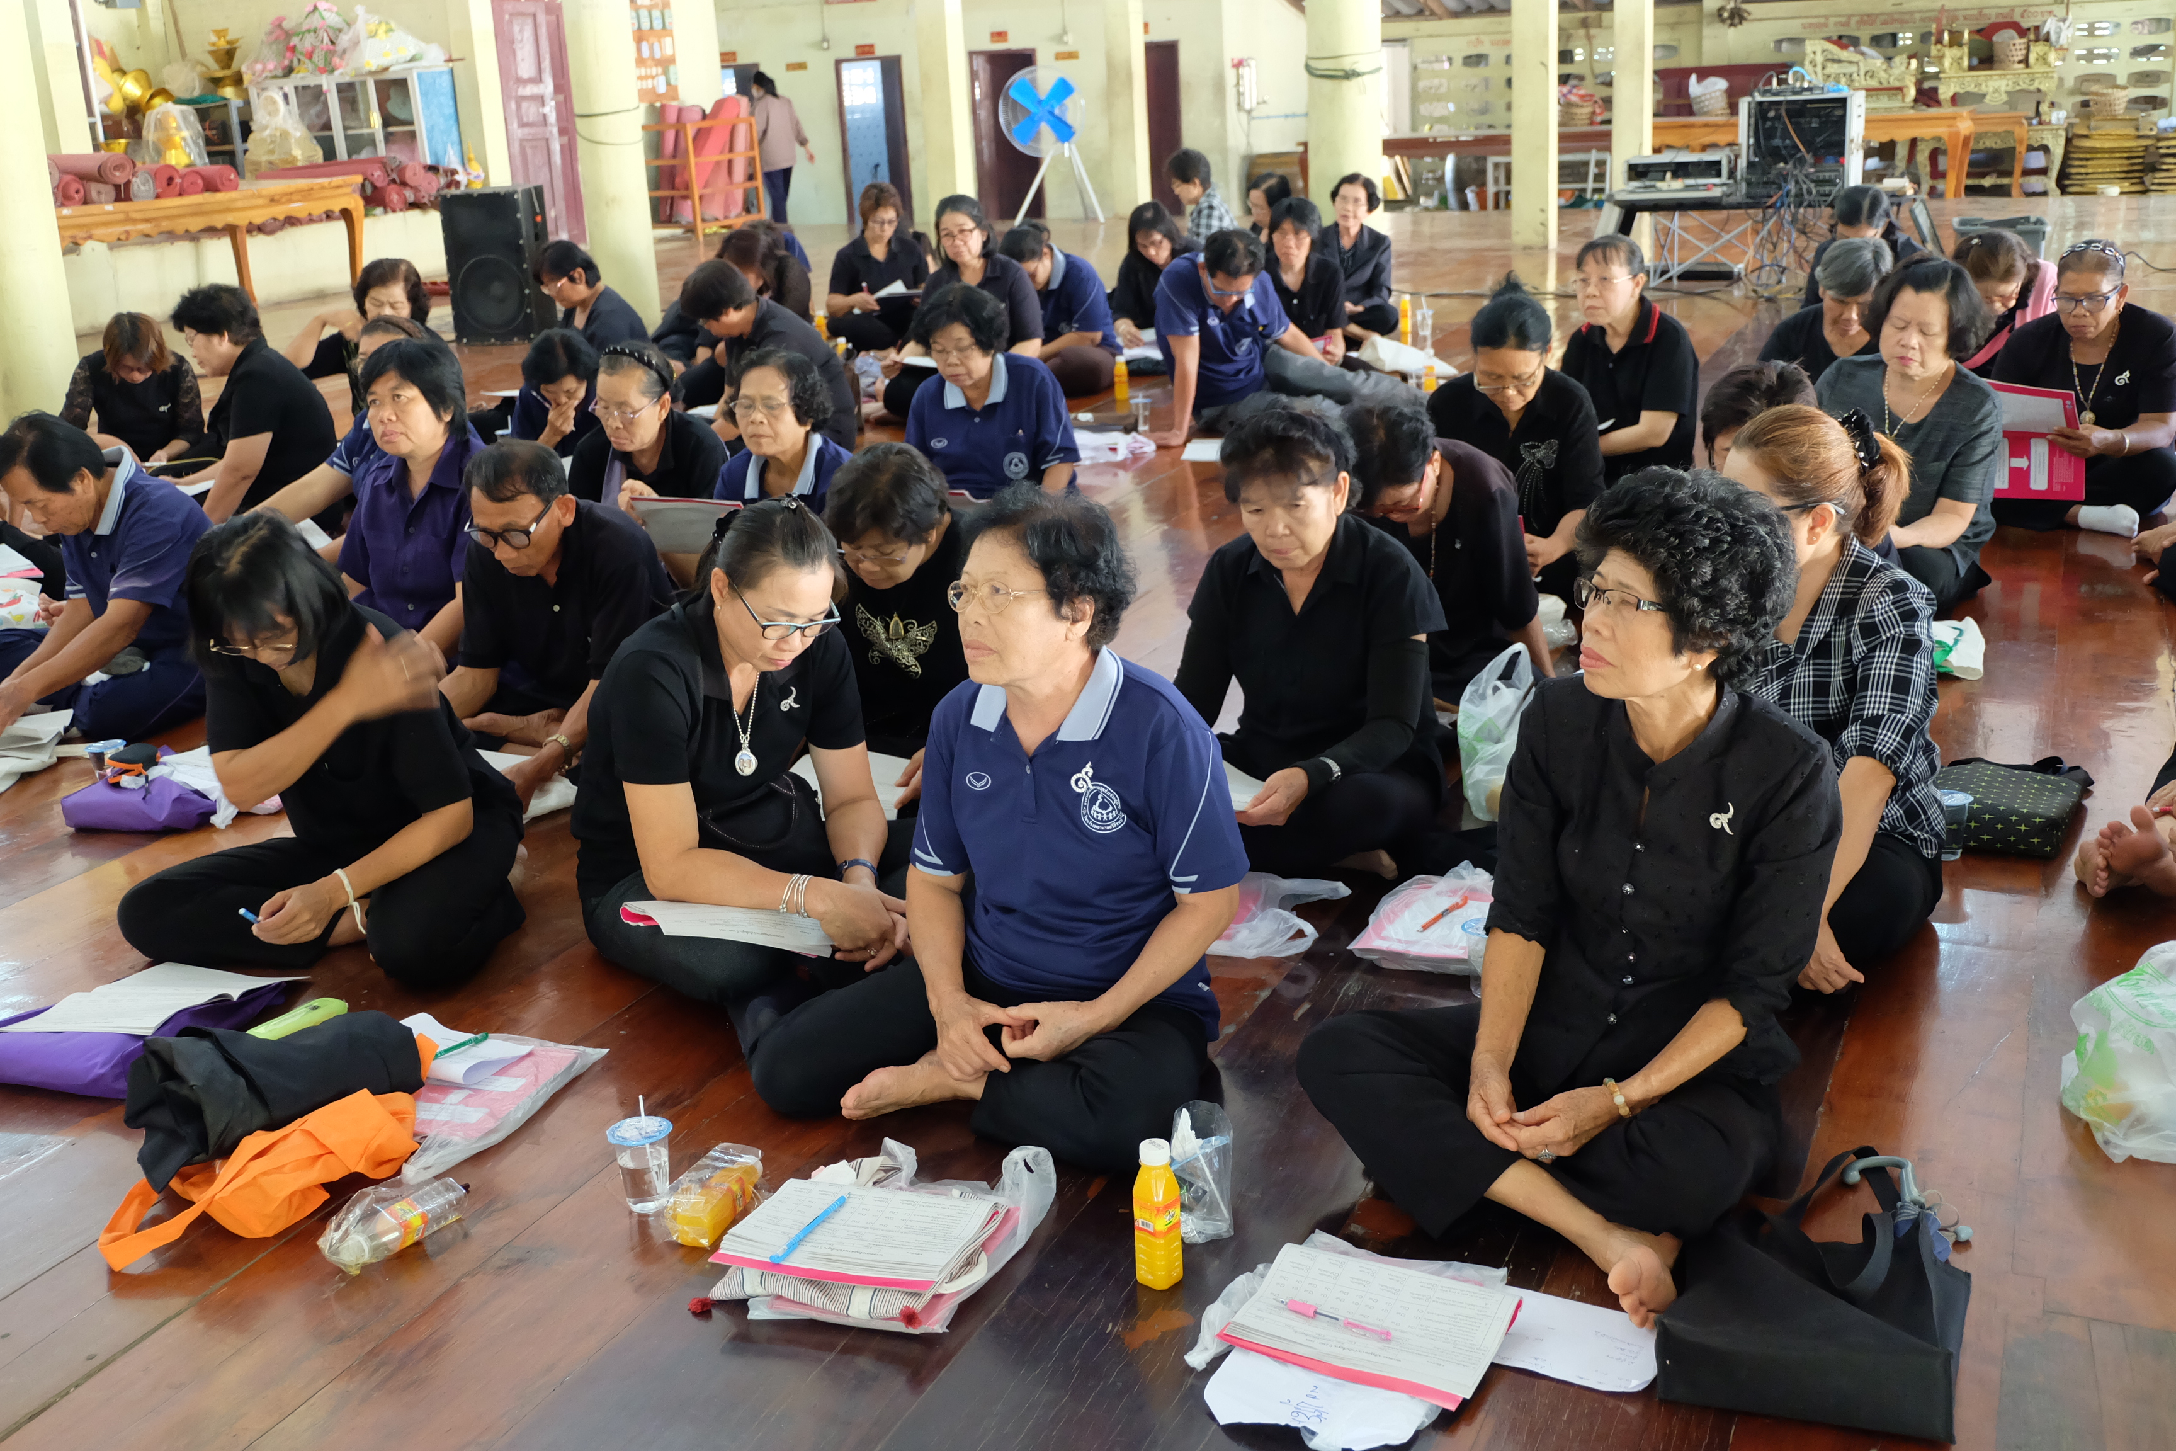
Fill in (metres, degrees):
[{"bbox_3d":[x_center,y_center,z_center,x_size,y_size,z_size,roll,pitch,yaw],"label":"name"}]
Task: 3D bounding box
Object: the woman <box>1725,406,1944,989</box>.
[{"bbox_3d":[0.989,-0.081,3.284,0.620,0.820,0.520,-9,18,-20],"label":"woman"}]

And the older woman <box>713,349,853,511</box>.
[{"bbox_3d":[-0.653,-0.454,4.708,0.580,0.740,0.600,4,18,22],"label":"older woman"}]

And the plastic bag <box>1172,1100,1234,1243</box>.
[{"bbox_3d":[0.138,0.522,2.558,0.074,0.165,0.070,-2,17,5],"label":"plastic bag"}]

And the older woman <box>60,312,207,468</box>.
[{"bbox_3d":[-3.091,-0.949,7.185,0.640,0.750,0.620,-6,17,-11],"label":"older woman"}]

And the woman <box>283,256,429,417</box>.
[{"bbox_3d":[-2.585,-1.316,8.048,0.600,0.820,0.600,-4,17,-5],"label":"woman"}]

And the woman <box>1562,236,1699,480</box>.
[{"bbox_3d":[1.630,-1.087,6.757,0.620,0.790,0.600,8,20,31],"label":"woman"}]

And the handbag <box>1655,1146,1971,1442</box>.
[{"bbox_3d":[0.736,0.558,2.209,0.285,0.235,0.150,3,18,19],"label":"handbag"}]

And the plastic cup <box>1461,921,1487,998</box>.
[{"bbox_3d":[0.588,0.346,3.174,0.079,0.105,0.079,-3,17,1],"label":"plastic cup"}]

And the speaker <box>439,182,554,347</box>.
[{"bbox_3d":[-3.418,-2.663,12.671,0.480,0.890,0.430,-2,17,4],"label":"speaker"}]

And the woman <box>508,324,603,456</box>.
[{"bbox_3d":[-1.360,-0.672,5.624,0.560,0.700,0.580,-2,17,3],"label":"woman"}]

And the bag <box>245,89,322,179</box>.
[{"bbox_3d":[-5.419,-4.018,14.769,0.560,0.576,0.480,-3,17,1],"label":"bag"}]

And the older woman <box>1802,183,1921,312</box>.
[{"bbox_3d":[2.988,-1.645,8.385,0.620,0.780,0.620,1,17,12],"label":"older woman"}]

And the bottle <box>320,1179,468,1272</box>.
[{"bbox_3d":[-0.790,0.575,2.484,0.052,0.051,0.165,11,22,40],"label":"bottle"}]

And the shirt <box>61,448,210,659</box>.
[{"bbox_3d":[-2.236,-0.391,5.158,0.330,0.530,0.450,-13,19,-30],"label":"shirt"}]

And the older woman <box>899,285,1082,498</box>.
[{"bbox_3d":[-0.221,-0.730,5.562,0.570,0.780,0.570,4,18,21],"label":"older woman"}]

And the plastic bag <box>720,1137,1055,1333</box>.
[{"bbox_3d":[-0.257,0.602,2.715,0.350,0.085,0.360,1,17,14],"label":"plastic bag"}]

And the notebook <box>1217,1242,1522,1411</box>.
[{"bbox_3d":[0.305,0.649,2.356,0.278,0.030,0.212,7,19,29],"label":"notebook"}]

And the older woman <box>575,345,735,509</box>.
[{"bbox_3d":[-1.064,-0.516,5.352,0.640,0.780,0.620,2,17,15],"label":"older woman"}]

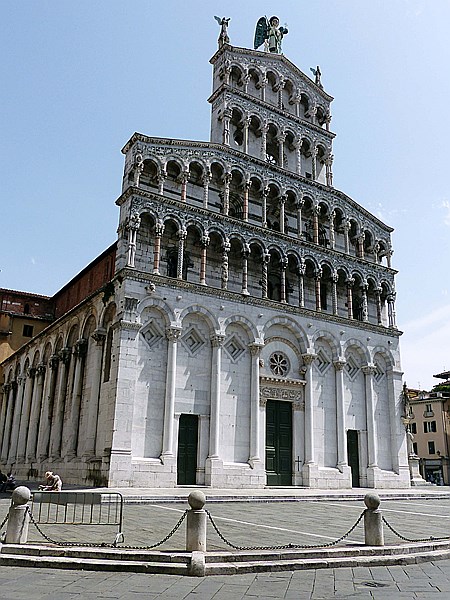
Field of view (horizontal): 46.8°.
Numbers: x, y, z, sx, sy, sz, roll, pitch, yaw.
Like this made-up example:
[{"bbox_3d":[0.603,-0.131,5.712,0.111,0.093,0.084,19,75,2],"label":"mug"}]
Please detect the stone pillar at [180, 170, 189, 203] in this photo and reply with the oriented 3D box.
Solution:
[{"bbox_3d":[-2.780,-7.727,35.656,0.440,2.596,0.440,1,-18,0],"label":"stone pillar"}]

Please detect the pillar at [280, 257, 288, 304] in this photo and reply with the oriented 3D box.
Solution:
[{"bbox_3d":[4.419,-1.477,38.622,0.470,3.814,0.470,13,-21,-31],"label":"pillar"}]

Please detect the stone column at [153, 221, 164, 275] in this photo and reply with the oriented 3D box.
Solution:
[{"bbox_3d":[-4.256,-3.387,33.293,0.470,3.698,0.470,1,-18,0],"label":"stone column"}]

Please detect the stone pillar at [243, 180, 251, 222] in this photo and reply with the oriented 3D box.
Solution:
[{"bbox_3d":[1.494,-6.676,35.474,0.390,3.197,0.390,12,-21,-30],"label":"stone pillar"}]

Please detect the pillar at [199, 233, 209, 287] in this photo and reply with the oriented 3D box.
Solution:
[{"bbox_3d":[-1.368,-2.709,35.256,0.450,3.732,0.450,13,-22,-30],"label":"pillar"}]

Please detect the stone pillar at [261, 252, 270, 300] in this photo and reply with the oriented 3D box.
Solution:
[{"bbox_3d":[3.013,-1.887,37.872,0.450,3.705,0.450,13,-22,-30],"label":"stone pillar"}]

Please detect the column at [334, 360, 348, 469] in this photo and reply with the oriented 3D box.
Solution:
[{"bbox_3d":[8.576,8.259,38.289,0.680,7.574,0.680,2,-19,1],"label":"column"}]

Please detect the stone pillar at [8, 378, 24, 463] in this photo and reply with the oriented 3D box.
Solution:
[{"bbox_3d":[-20.756,11.909,52.563,0.750,8.698,0.750,13,-22,-30],"label":"stone pillar"}]

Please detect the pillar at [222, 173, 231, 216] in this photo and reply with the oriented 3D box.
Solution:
[{"bbox_3d":[0.206,-8.268,40.565,0.460,3.900,0.460,13,-22,-30],"label":"pillar"}]

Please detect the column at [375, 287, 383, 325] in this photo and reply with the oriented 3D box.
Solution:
[{"bbox_3d":[11.940,0.466,40.246,0.390,3.120,0.390,12,-21,-30],"label":"column"}]

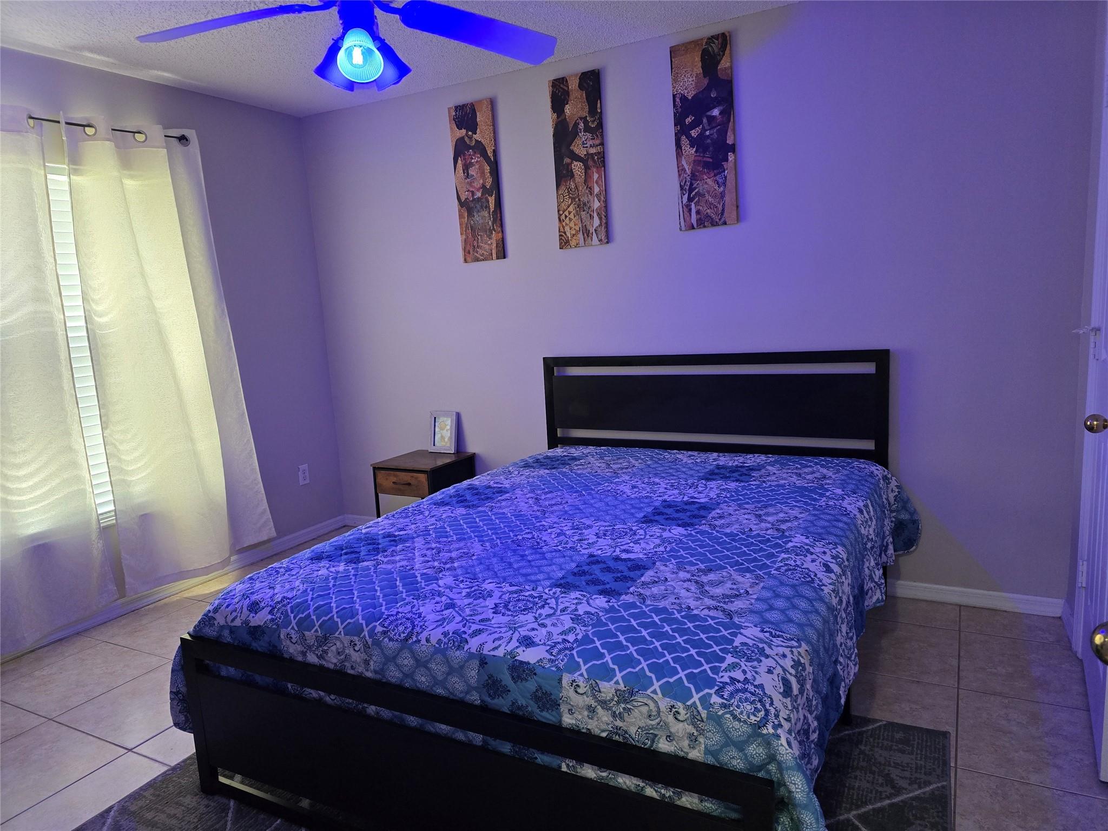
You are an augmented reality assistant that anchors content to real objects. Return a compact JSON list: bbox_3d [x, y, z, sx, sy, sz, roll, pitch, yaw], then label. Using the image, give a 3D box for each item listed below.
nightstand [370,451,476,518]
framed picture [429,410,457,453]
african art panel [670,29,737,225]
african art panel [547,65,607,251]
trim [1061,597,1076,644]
[{"bbox_3d":[-0.682,0.490,4.003,0.395,0.515,0.396,2,10,29],"label":"nightstand"},{"bbox_3d":[-0.616,0.094,4.103,0.174,0.228,0.028,2,-1,29],"label":"framed picture"},{"bbox_3d":[0.651,-1.208,3.181,0.255,0.776,0.025,1,10,29],"label":"african art panel"},{"bbox_3d":[0.119,-1.194,3.477,0.257,0.780,0.025,1,10,29],"label":"african art panel"},{"bbox_3d":[1.909,0.761,2.727,0.015,0.080,0.245,2,10,29],"label":"trim"}]

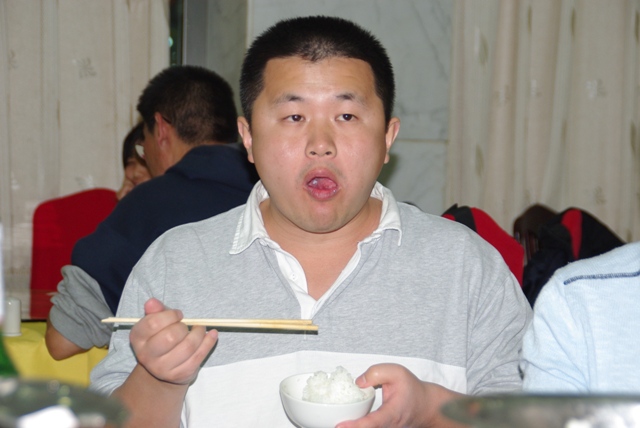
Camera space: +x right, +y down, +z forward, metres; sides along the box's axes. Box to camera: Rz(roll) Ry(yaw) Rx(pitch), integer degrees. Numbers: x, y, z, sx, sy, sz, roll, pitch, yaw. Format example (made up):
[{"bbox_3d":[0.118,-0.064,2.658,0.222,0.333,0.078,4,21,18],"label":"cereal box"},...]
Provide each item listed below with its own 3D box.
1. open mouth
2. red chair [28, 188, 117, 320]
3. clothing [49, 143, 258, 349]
[{"bbox_3d":[0.003,-0.031,2.230,0.041,0.031,0.024,0,3,1],"label":"open mouth"},{"bbox_3d":[-0.660,0.440,4.800,0.450,0.970,0.540,1,3,16],"label":"red chair"},{"bbox_3d":[-0.250,0.170,3.280,0.500,0.600,0.400,-2,4,-34],"label":"clothing"}]

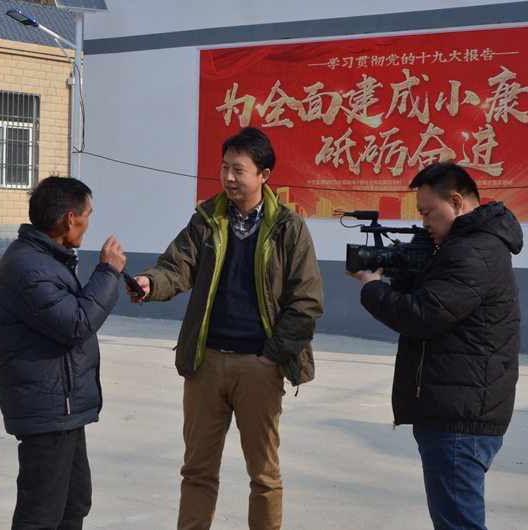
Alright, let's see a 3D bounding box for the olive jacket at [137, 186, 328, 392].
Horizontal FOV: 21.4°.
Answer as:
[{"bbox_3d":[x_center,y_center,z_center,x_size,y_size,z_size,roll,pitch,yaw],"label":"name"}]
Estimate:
[{"bbox_3d":[-0.106,0.072,4.700,0.570,0.690,0.440,1,2,13],"label":"olive jacket"}]

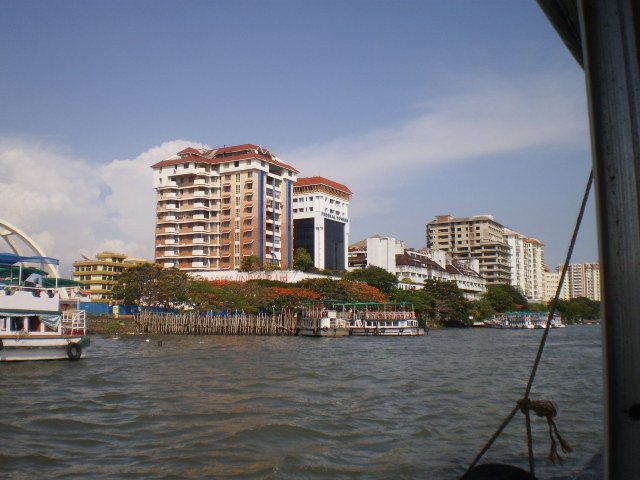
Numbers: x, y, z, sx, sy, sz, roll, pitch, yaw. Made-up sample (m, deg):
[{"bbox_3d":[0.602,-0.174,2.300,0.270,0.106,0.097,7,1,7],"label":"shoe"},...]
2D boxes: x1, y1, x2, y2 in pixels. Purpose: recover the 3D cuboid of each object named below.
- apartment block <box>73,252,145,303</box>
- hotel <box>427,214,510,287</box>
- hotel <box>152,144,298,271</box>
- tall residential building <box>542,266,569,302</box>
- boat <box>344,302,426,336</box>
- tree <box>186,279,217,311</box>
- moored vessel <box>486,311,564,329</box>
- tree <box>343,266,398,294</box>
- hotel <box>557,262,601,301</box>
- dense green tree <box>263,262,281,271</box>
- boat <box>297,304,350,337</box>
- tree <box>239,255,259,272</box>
[{"bbox_3d":[-71.238,16.607,227.661,25.000,24.030,18.000,2,-7,-14],"label":"apartment block"},{"bbox_3d":[75.000,14.534,336.710,35.000,54.500,24.000,-4,-8,30],"label":"hotel"},{"bbox_3d":[-25.300,-1.524,181.010,30.000,48.760,24.000,-4,-8,30],"label":"hotel"},{"bbox_3d":[153.883,37.310,438.706,15.000,33.920,15.000,-4,-8,30],"label":"tall residential building"},{"bbox_3d":[9.819,11.672,98.310,11.800,4.780,3.800,0,-7,2],"label":"boat"},{"bbox_3d":[-20.678,11.244,117.502,5.900,8.070,5.600,0,-7,0],"label":"tree"},{"bbox_3d":[60.684,23.446,196.607,21.000,5.150,5.000,1,-7,-9],"label":"moored vessel"},{"bbox_3d":[10.394,11.586,137.608,11.500,12.250,10.500,0,-7,0],"label":"tree"},{"bbox_3d":[247.692,51.065,638.507,41.000,54.890,20.000,-3,-7,20],"label":"hotel"},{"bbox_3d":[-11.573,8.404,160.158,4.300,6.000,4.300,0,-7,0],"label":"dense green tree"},{"bbox_3d":[0.512,11.643,97.306,7.900,4.600,3.900,0,-7,-3],"label":"boat"},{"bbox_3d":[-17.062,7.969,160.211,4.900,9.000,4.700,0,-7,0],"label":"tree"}]

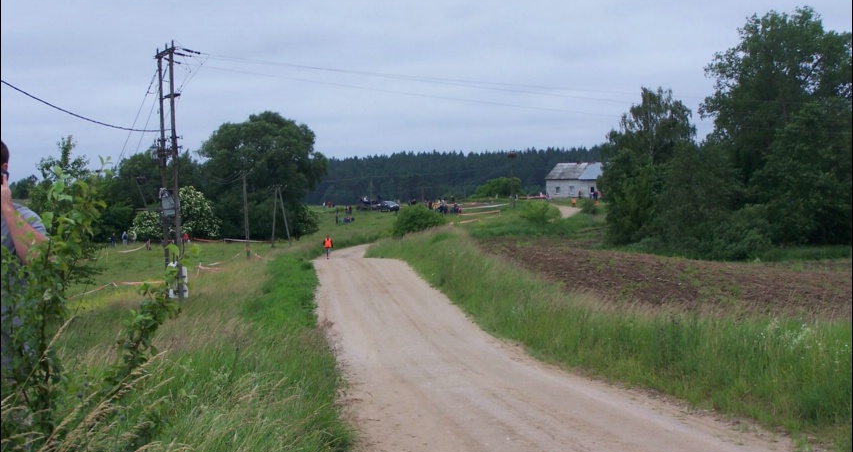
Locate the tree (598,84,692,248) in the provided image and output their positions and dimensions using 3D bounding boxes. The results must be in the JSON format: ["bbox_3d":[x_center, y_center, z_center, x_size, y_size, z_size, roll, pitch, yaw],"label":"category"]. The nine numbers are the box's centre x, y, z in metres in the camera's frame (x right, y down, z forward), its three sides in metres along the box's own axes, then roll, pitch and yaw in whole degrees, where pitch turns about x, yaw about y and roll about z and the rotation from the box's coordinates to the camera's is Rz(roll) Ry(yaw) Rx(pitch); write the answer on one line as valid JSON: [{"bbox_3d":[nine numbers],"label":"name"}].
[{"bbox_3d":[19.139,-5.326,143.000,8.000,13.400,8.000,-2,1,0],"label":"tree"}]

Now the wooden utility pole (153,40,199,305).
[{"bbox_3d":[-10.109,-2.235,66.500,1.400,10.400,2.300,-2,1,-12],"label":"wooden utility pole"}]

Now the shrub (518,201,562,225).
[{"bbox_3d":[12.729,-1.521,186.000,4.700,2.700,4.300,-2,1,0],"label":"shrub"}]

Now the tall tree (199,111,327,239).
[{"bbox_3d":[-25.029,-7.860,252.000,19.200,19.300,18.000,-2,1,0],"label":"tall tree"}]

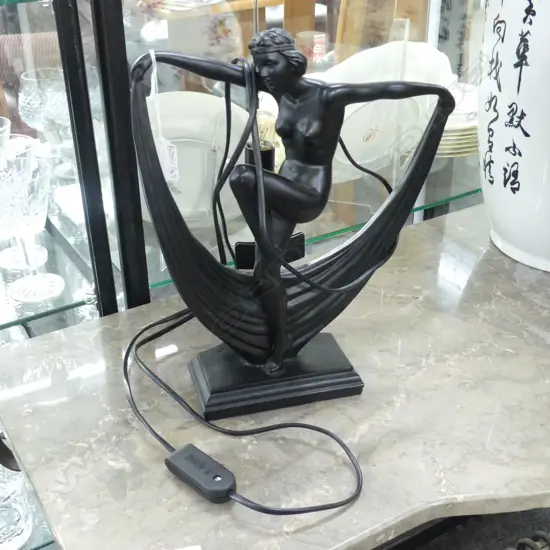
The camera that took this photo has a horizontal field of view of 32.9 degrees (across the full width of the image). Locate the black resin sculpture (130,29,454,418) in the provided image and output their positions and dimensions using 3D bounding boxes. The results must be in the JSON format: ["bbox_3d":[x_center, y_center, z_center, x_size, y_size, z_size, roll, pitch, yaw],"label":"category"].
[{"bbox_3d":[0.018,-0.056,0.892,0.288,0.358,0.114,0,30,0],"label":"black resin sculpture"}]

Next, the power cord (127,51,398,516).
[{"bbox_3d":[-0.021,-0.026,0.885,0.294,0.364,0.329,0,30,0],"label":"power cord"}]

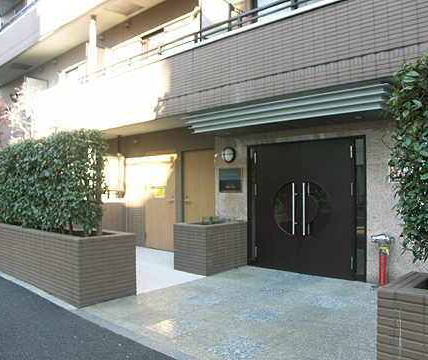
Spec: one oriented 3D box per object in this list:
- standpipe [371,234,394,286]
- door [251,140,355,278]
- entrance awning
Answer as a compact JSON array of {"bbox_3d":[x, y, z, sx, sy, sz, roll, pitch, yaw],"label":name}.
[{"bbox_3d":[2.359,1.140,5.410,0.300,0.745,0.210,-1,-2,41],"label":"standpipe"},{"bbox_3d":[1.428,0.472,6.483,1.825,2.145,0.070,-1,-2,41],"label":"door"},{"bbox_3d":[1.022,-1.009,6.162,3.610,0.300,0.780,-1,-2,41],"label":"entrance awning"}]

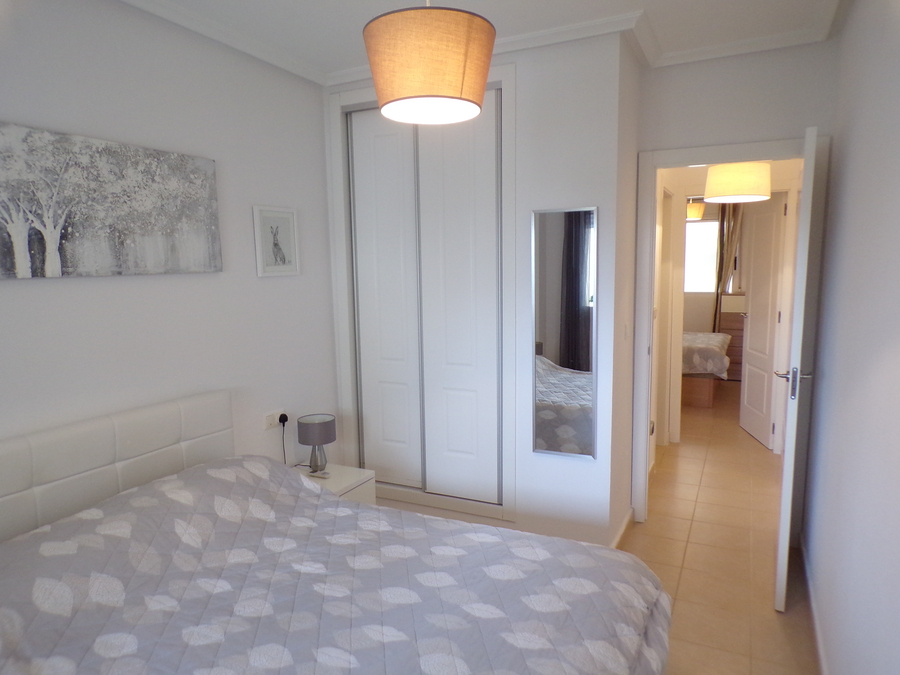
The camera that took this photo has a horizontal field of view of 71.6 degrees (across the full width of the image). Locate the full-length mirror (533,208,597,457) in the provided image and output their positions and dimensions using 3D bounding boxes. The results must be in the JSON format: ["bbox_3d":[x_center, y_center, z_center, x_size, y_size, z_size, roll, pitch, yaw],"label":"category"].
[{"bbox_3d":[0.569,-0.007,3.105,0.330,1.235,0.025,3,8,26],"label":"full-length mirror"}]

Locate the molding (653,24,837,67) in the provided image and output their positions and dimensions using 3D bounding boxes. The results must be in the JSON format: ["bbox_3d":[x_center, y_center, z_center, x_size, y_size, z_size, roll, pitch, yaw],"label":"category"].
[{"bbox_3d":[1.424,-1.427,3.129,0.910,0.068,0.110,3,8,26],"label":"molding"}]

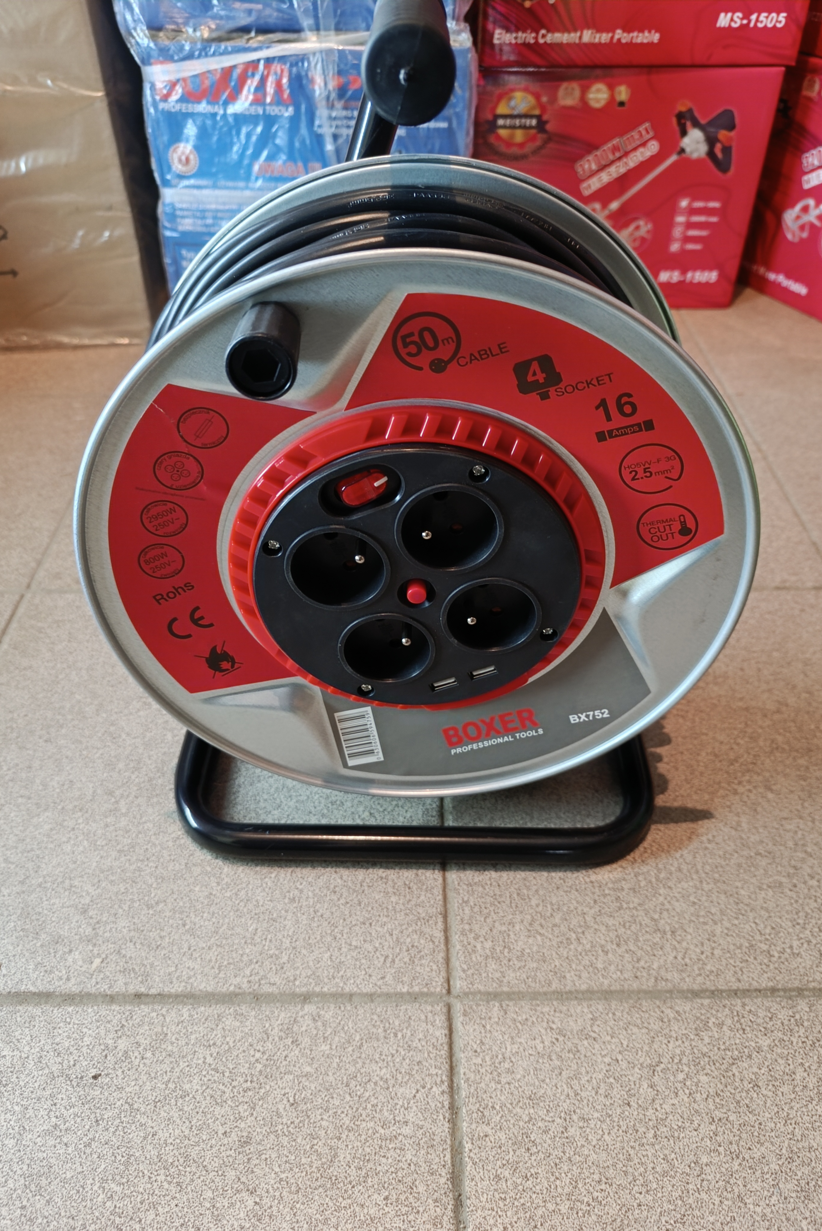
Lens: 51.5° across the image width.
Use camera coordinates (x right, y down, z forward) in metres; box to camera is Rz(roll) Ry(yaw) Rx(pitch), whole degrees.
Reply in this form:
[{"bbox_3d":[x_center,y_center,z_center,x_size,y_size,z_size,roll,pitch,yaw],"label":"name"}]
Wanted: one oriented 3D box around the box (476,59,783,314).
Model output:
[{"bbox_3d":[0.222,-0.522,1.008,0.315,0.245,0.200,0,42,0],"label":"box"}]

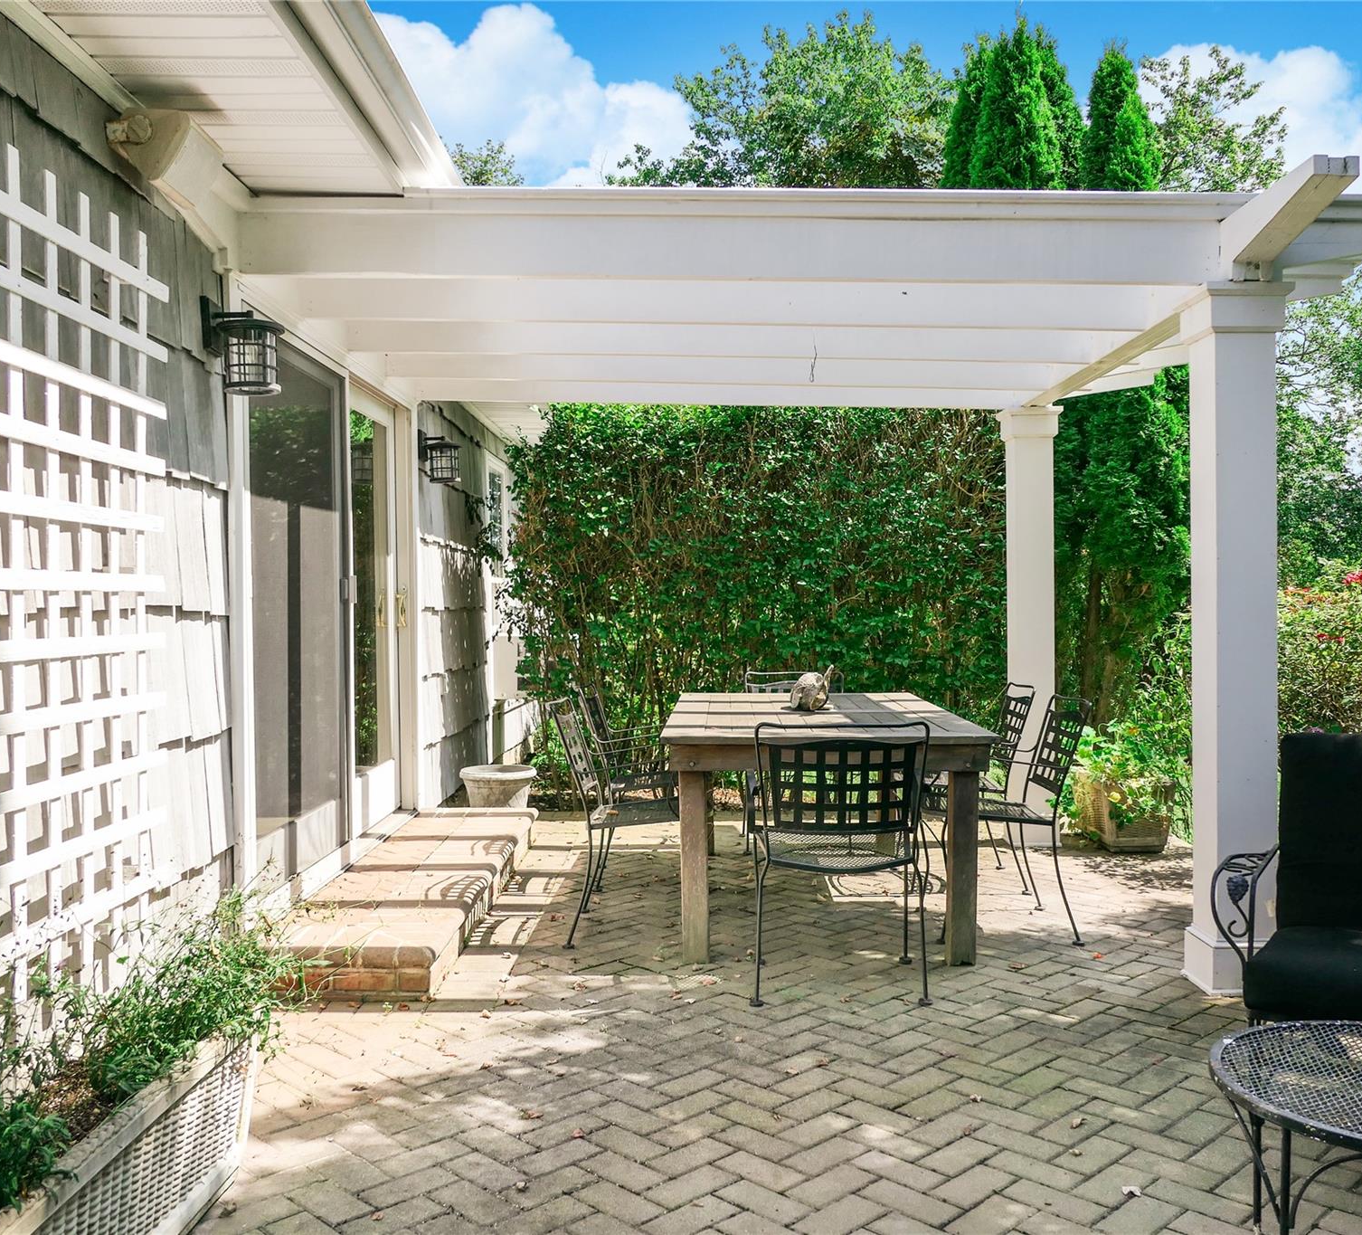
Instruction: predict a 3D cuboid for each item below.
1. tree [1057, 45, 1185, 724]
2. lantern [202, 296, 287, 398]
[{"bbox_3d":[2.920,-1.280,8.200,1.000,4.950,1.000,0,0,0],"label":"tree"},{"bbox_3d":[-1.262,-0.780,3.585,0.225,0.275,0.190,0,0,0],"label":"lantern"}]

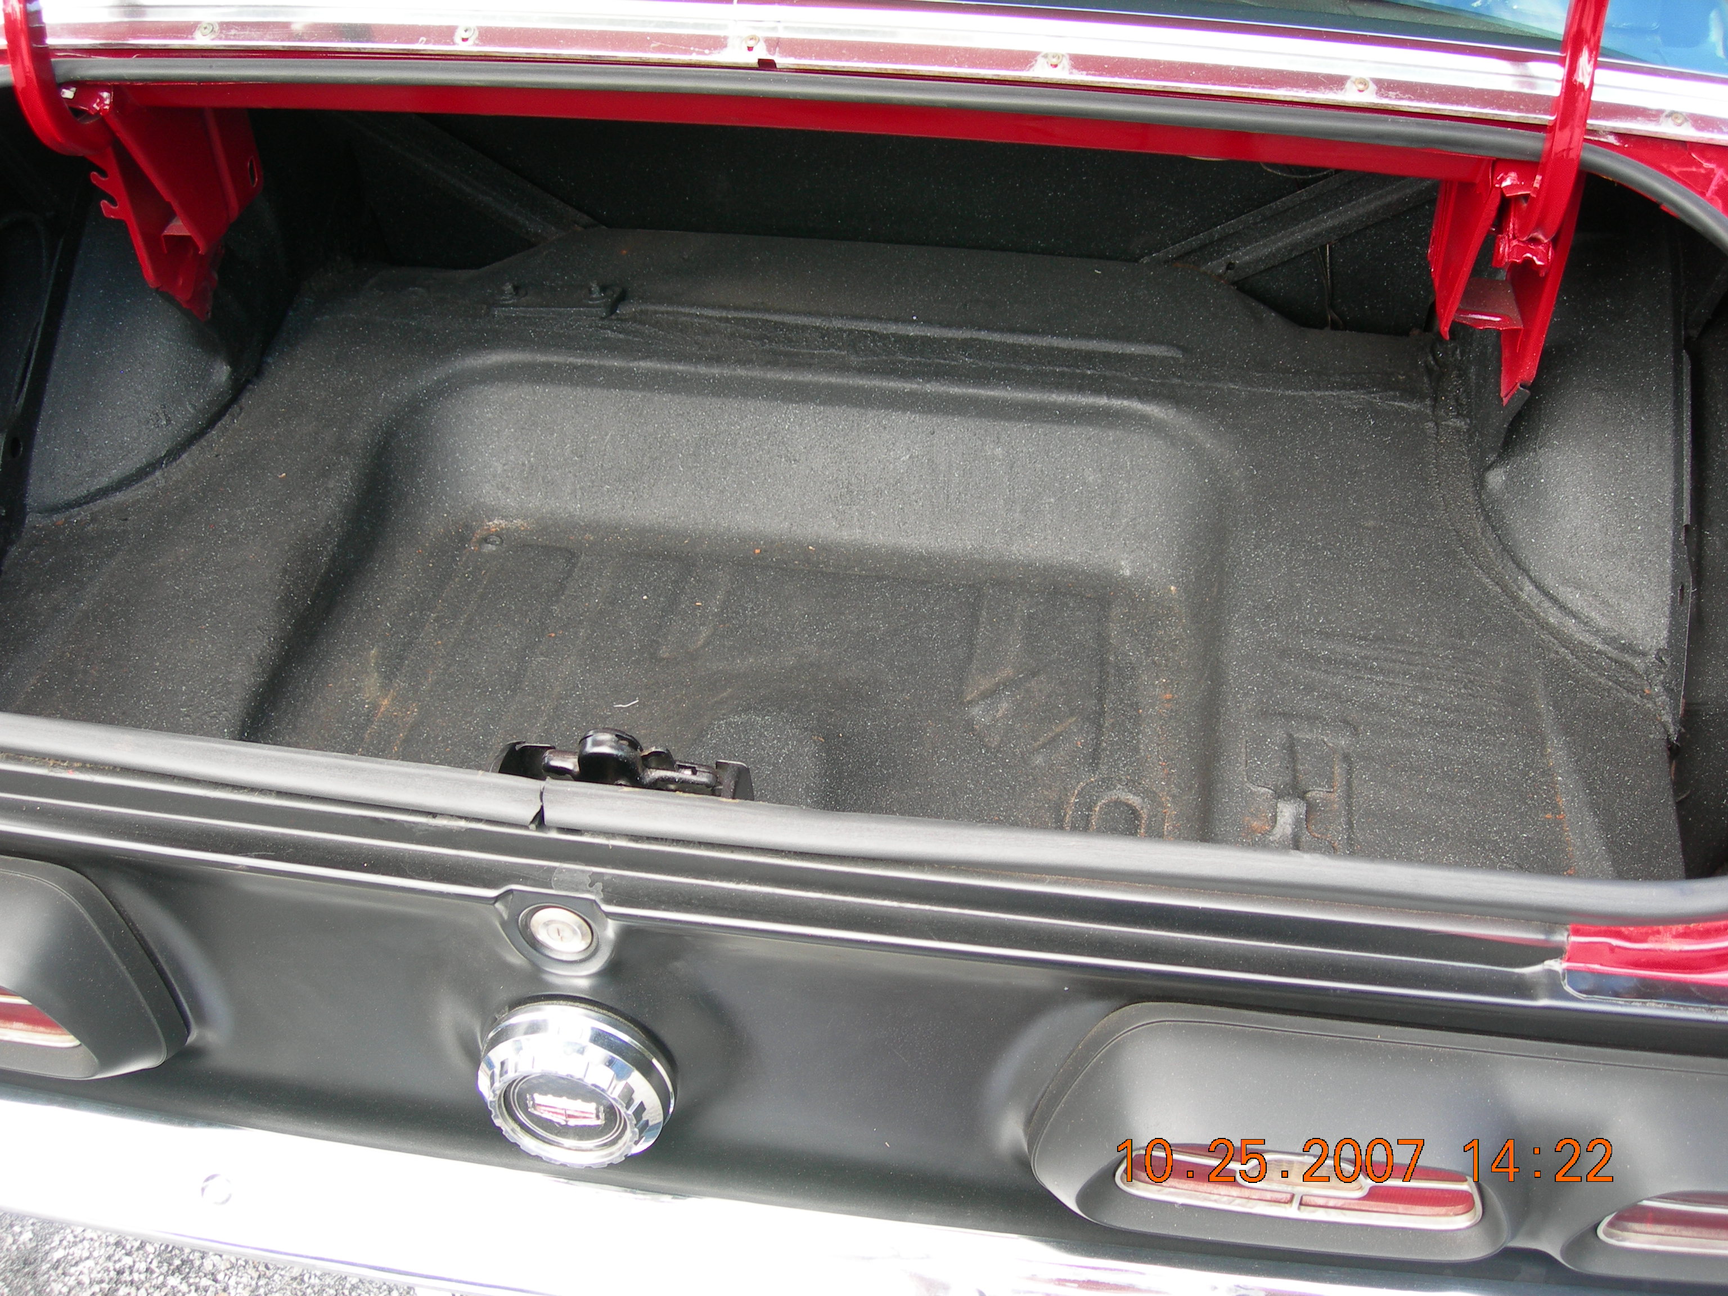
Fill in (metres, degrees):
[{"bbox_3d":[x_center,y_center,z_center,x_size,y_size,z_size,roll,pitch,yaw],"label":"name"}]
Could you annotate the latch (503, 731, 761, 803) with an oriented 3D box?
[{"bbox_3d":[-0.131,0.077,1.040,0.135,0.056,0.052,5,41,11],"label":"latch"}]

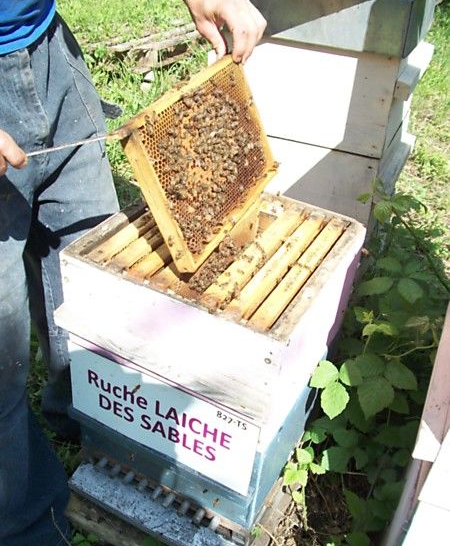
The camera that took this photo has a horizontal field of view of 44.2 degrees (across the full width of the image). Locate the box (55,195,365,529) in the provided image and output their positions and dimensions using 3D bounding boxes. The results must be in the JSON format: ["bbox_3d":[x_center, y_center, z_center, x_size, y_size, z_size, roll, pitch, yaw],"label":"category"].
[{"bbox_3d":[-0.017,0.117,0.986,0.352,0.415,0.380,20,36,20],"label":"box"}]

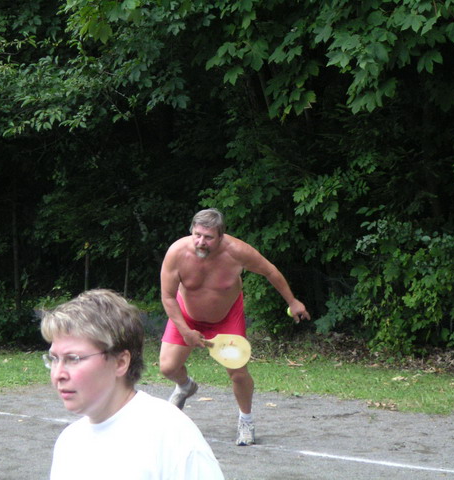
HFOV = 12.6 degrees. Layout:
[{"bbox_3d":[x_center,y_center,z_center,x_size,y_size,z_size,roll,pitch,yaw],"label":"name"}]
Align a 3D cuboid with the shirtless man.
[{"bbox_3d":[0.050,0.520,12.600,0.920,1.430,0.950,0,2,12],"label":"shirtless man"}]

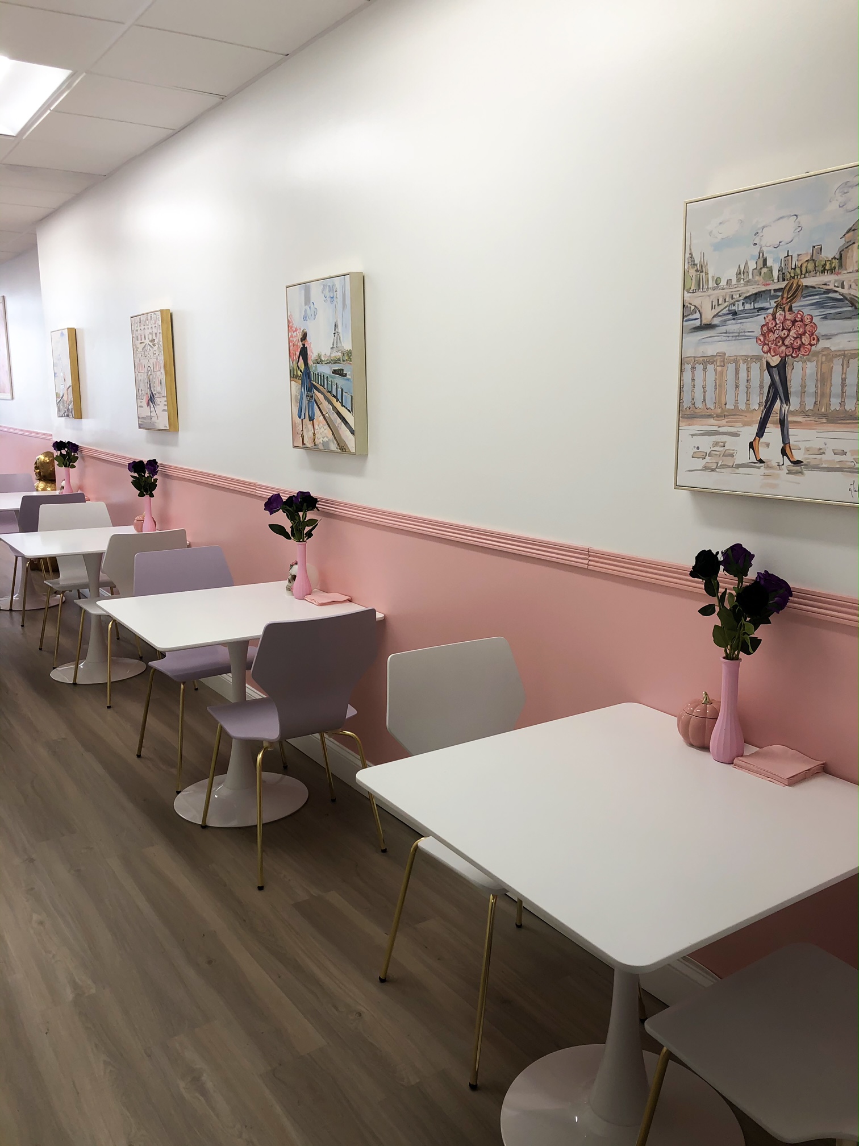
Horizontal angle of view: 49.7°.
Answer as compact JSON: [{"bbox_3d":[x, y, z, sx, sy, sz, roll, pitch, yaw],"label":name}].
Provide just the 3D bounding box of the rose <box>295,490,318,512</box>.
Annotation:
[{"bbox_3d":[-0.466,-0.273,3.509,0.078,0.074,0.078,-8,14,-33],"label":"rose"}]

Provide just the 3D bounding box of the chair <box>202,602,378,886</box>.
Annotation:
[{"bbox_3d":[-0.456,0.507,3.082,0.475,0.855,0.535,-7,13,-32],"label":"chair"}]

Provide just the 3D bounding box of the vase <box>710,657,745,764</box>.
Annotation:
[{"bbox_3d":[0.635,0.289,1.958,0.071,0.219,0.071,-8,13,-34],"label":"vase"}]

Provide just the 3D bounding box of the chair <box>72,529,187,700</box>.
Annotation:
[{"bbox_3d":[-1.508,0.190,4.720,0.475,0.855,0.535,-9,14,-38],"label":"chair"}]

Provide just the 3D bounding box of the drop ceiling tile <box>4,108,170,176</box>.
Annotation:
[{"bbox_3d":[-1.782,-2.190,4.760,0.576,0.018,1.209,-8,14,-33],"label":"drop ceiling tile"}]

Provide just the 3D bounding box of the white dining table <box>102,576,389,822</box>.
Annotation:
[{"bbox_3d":[-0.704,0.494,3.442,0.807,0.743,0.807,-7,13,-32],"label":"white dining table"}]

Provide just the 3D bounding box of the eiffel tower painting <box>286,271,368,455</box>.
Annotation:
[{"bbox_3d":[-0.384,-0.757,3.411,0.045,0.610,0.492,-8,13,-34],"label":"eiffel tower painting"}]

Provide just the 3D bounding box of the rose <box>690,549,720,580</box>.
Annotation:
[{"bbox_3d":[0.570,-0.016,1.919,0.064,0.064,0.064,0,11,0],"label":"rose"}]

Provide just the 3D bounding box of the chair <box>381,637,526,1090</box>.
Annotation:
[{"bbox_3d":[0.167,0.665,2.330,0.490,0.866,0.505,-8,14,-33],"label":"chair"}]

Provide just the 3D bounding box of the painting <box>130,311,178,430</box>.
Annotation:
[{"bbox_3d":[-1.487,-1.083,5.008,0.048,0.614,0.503,-8,14,-33],"label":"painting"}]

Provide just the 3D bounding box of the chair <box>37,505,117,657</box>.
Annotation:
[{"bbox_3d":[-2.024,0.047,5.454,0.485,0.860,0.510,-8,14,-33],"label":"chair"}]

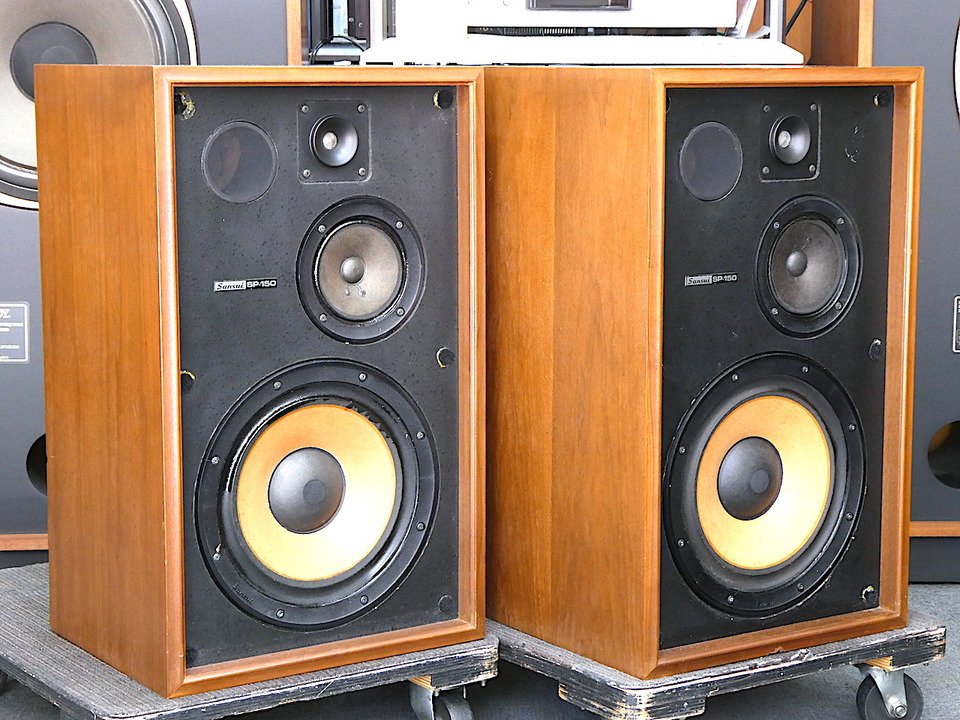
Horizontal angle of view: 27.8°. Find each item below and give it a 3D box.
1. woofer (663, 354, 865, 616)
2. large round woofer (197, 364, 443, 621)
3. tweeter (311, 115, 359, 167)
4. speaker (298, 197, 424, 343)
[{"bbox_3d":[0.292,0.133,2.152,0.291,0.291,0.084,-5,10,-33],"label":"woofer"},{"bbox_3d":[-0.192,0.139,2.093,0.290,0.290,0.084,-6,10,-33],"label":"large round woofer"},{"bbox_3d":[-0.158,-0.229,2.024,0.055,0.055,0.032,-6,10,-33],"label":"tweeter"},{"bbox_3d":[-0.138,-0.099,2.077,0.155,0.155,0.055,-6,10,-33],"label":"speaker"}]

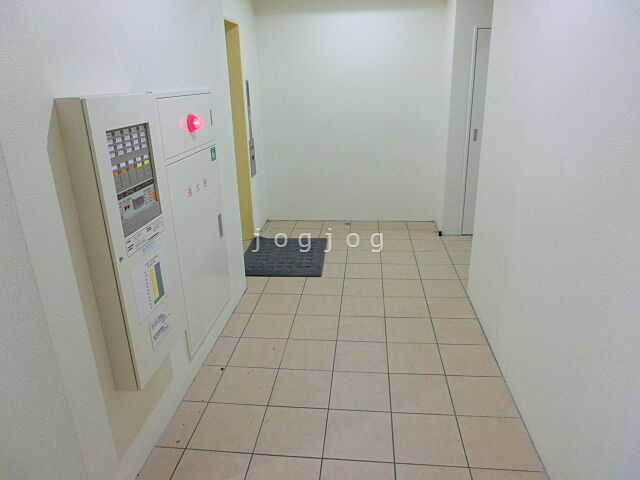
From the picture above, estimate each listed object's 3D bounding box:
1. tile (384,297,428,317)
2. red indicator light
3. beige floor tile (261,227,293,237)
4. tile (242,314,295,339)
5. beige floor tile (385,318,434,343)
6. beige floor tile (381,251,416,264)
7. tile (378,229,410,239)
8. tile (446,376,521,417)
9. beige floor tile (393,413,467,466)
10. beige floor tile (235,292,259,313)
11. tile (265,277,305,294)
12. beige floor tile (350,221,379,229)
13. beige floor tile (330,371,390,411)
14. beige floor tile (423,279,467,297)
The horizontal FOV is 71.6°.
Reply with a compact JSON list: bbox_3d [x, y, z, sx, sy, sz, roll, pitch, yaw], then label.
[{"bbox_3d":[0.606,0.476,3.133,0.300,0.012,0.300,0,20,6],"label":"tile"},{"bbox_3d":[-0.635,-0.603,2.291,0.062,0.087,0.087,0,20,6],"label":"red indicator light"},{"bbox_3d":[-0.442,-0.061,4.614,0.298,0.010,0.298,1,20,6],"label":"beige floor tile"},{"bbox_3d":[-0.329,0.562,2.900,0.296,0.010,0.296,0,20,6],"label":"tile"},{"bbox_3d":[0.566,0.570,2.807,0.297,0.010,0.297,0,20,6],"label":"beige floor tile"},{"bbox_3d":[0.691,0.159,3.929,0.298,0.010,0.298,0,20,6],"label":"beige floor tile"},{"bbox_3d":[0.751,-0.048,4.487,0.298,0.010,0.298,1,20,6],"label":"tile"},{"bbox_3d":[0.814,0.789,2.242,0.300,0.010,0.300,1,20,6],"label":"tile"},{"bbox_3d":[0.473,0.879,1.964,0.296,0.010,0.296,0,20,6],"label":"beige floor tile"},{"bbox_3d":[-0.514,0.458,3.207,0.132,0.010,0.297,0,20,6],"label":"beige floor tile"},{"bbox_3d":[-0.271,0.361,3.506,0.300,0.010,0.300,1,20,6],"label":"tile"},{"bbox_3d":[0.484,-0.155,4.796,0.296,0.010,0.296,0,20,6],"label":"beige floor tile"},{"bbox_3d":[0.209,0.785,2.310,0.300,0.012,0.300,0,20,6],"label":"beige floor tile"},{"bbox_3d":[0.940,0.374,3.386,0.300,0.012,0.300,0,20,6],"label":"beige floor tile"}]

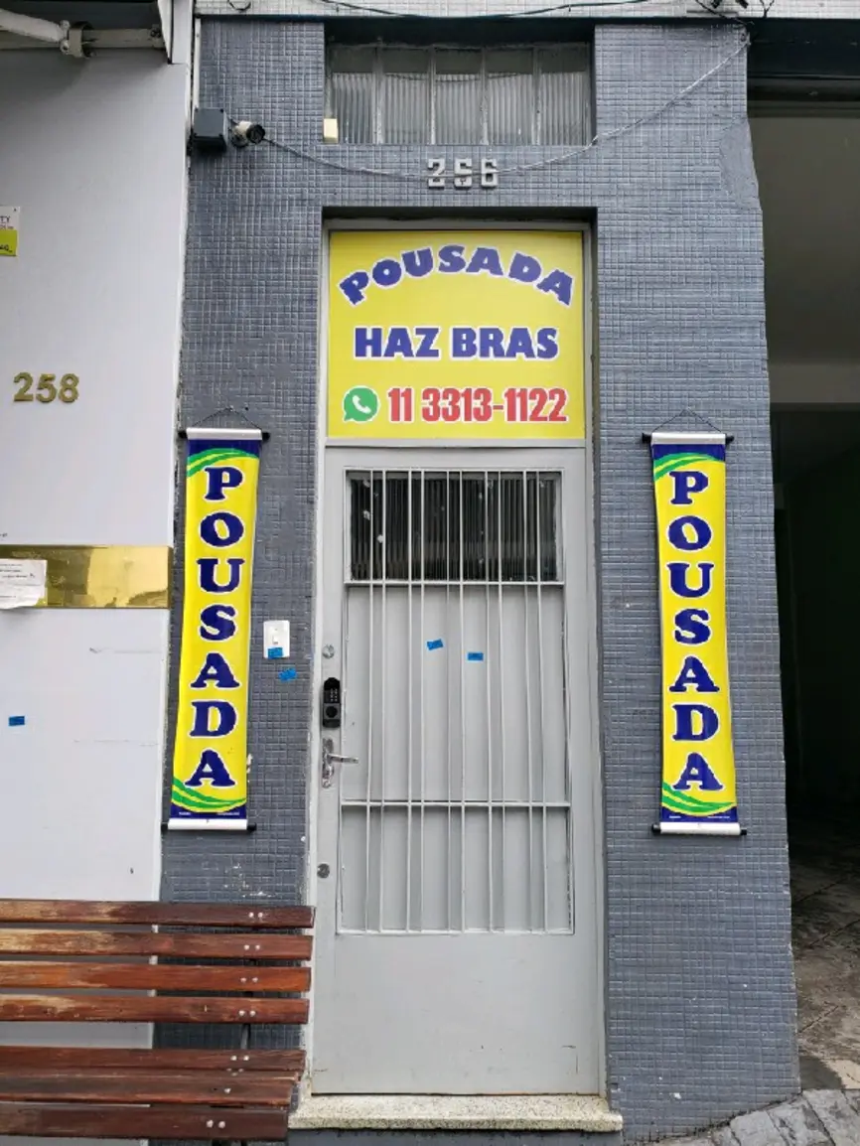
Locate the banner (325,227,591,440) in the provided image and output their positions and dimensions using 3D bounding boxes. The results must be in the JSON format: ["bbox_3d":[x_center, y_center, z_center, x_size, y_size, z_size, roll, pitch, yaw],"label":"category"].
[{"bbox_3d":[0.090,-0.840,3.015,0.895,0.762,0.020,0,-7,0],"label":"banner"}]

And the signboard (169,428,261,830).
[{"bbox_3d":[-0.688,0.165,2.777,0.265,1.295,0.040,0,-7,0],"label":"signboard"}]

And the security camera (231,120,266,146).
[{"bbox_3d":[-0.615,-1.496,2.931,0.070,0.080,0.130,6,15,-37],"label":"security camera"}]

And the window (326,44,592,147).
[{"bbox_3d":[0.107,-1.719,3.128,0.940,0.434,0.050,0,-7,0],"label":"window"}]

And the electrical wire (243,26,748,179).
[{"bbox_3d":[0.261,-1.633,3.001,1.724,0.589,0.040,0,-7,0],"label":"electrical wire"}]

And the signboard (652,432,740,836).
[{"bbox_3d":[0.853,0.178,2.772,0.265,1.297,0.040,0,-7,0],"label":"signboard"}]

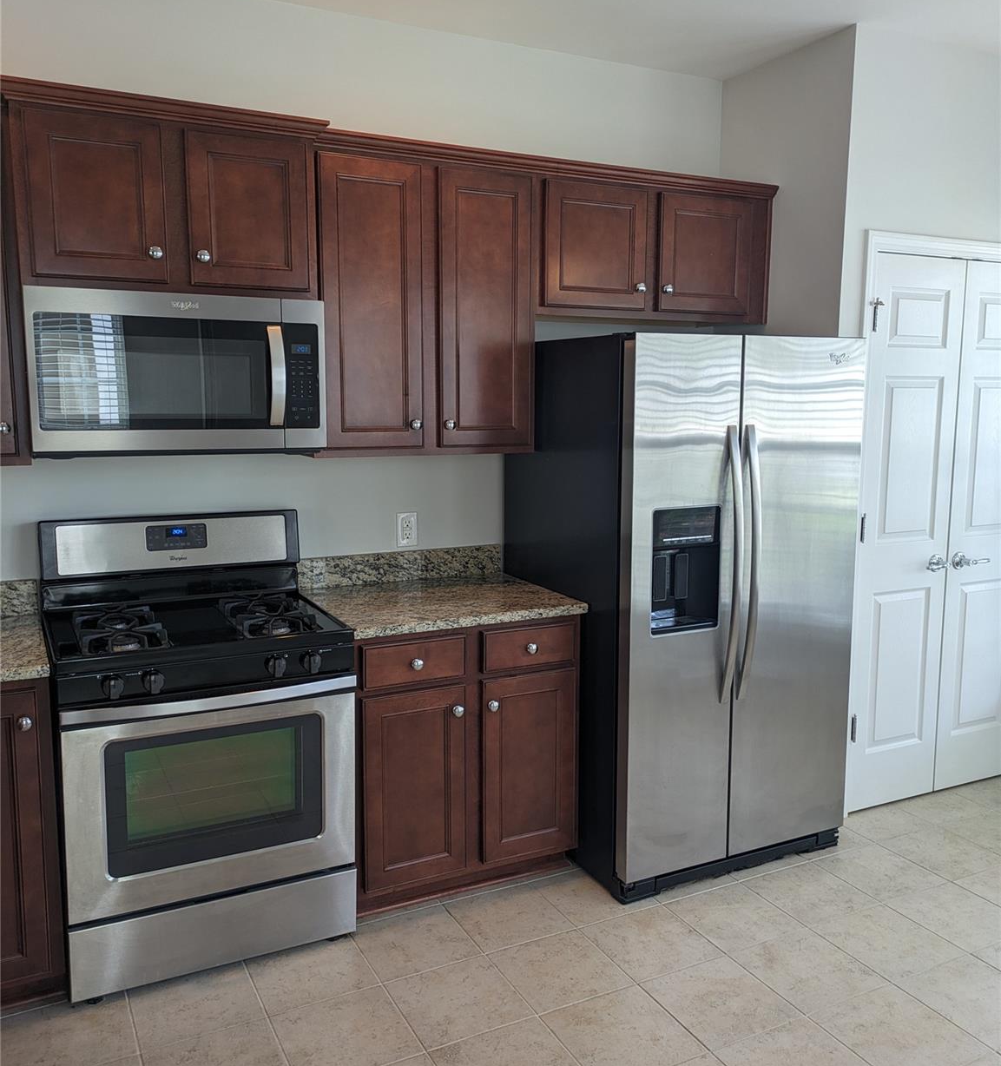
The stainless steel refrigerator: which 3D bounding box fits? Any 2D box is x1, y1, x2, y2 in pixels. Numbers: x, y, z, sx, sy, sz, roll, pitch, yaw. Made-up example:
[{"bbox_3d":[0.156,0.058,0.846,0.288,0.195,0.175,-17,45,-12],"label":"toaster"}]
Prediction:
[{"bbox_3d":[0.613,0.216,3.405,0.892,1.748,0.885,-4,9,-26],"label":"stainless steel refrigerator"}]

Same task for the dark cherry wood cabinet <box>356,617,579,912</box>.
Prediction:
[{"bbox_3d":[-0.212,0.680,3.211,0.760,0.880,0.630,-4,9,-26],"label":"dark cherry wood cabinet"}]

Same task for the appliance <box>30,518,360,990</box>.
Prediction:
[{"bbox_3d":[-0.885,0.573,2.830,0.766,1.195,0.675,-4,9,-26],"label":"appliance"}]

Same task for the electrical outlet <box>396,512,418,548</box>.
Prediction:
[{"bbox_3d":[-0.330,-0.011,3.420,0.075,0.120,0.009,-4,9,-26],"label":"electrical outlet"}]

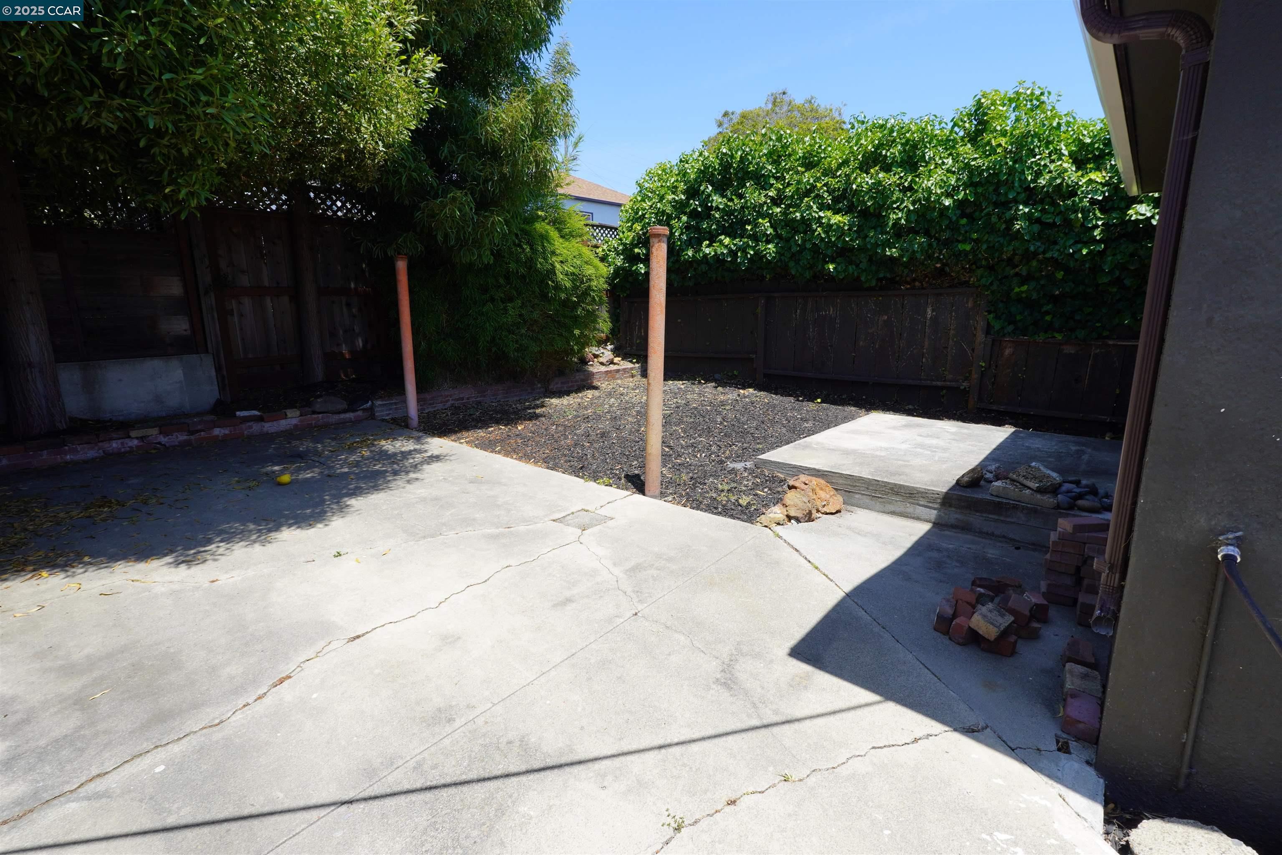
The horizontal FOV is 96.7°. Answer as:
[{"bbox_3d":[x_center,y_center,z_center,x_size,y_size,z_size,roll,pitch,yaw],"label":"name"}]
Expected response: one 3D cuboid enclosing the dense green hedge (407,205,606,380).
[{"bbox_3d":[-2.139,-2.150,9.041,1.750,2.647,2.850,9,15,41],"label":"dense green hedge"}]

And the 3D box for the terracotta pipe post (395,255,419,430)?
[{"bbox_3d":[-2.631,-0.931,6.414,0.132,1.932,0.132,10,15,41],"label":"terracotta pipe post"}]

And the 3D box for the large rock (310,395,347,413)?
[{"bbox_3d":[-3.664,-0.270,6.680,0.260,0.190,0.370,9,15,41],"label":"large rock"}]

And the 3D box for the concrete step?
[{"bbox_3d":[2.786,0.317,5.154,2.360,0.255,2.780,9,15,41],"label":"concrete step"}]

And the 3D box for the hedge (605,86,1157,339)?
[{"bbox_3d":[2.428,-2.684,8.226,7.500,2.650,1.100,9,15,40],"label":"hedge"}]

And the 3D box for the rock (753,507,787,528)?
[{"bbox_3d":[0.904,0.632,3.970,0.230,0.120,0.170,9,15,41],"label":"rock"}]

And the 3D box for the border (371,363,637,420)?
[{"bbox_3d":[-1.734,-0.620,8.641,0.240,0.260,4.700,9,15,41],"label":"border"}]

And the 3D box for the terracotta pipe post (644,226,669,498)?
[{"bbox_3d":[0.112,-0.442,4.210,0.132,1.974,0.132,1,11,0],"label":"terracotta pipe post"}]

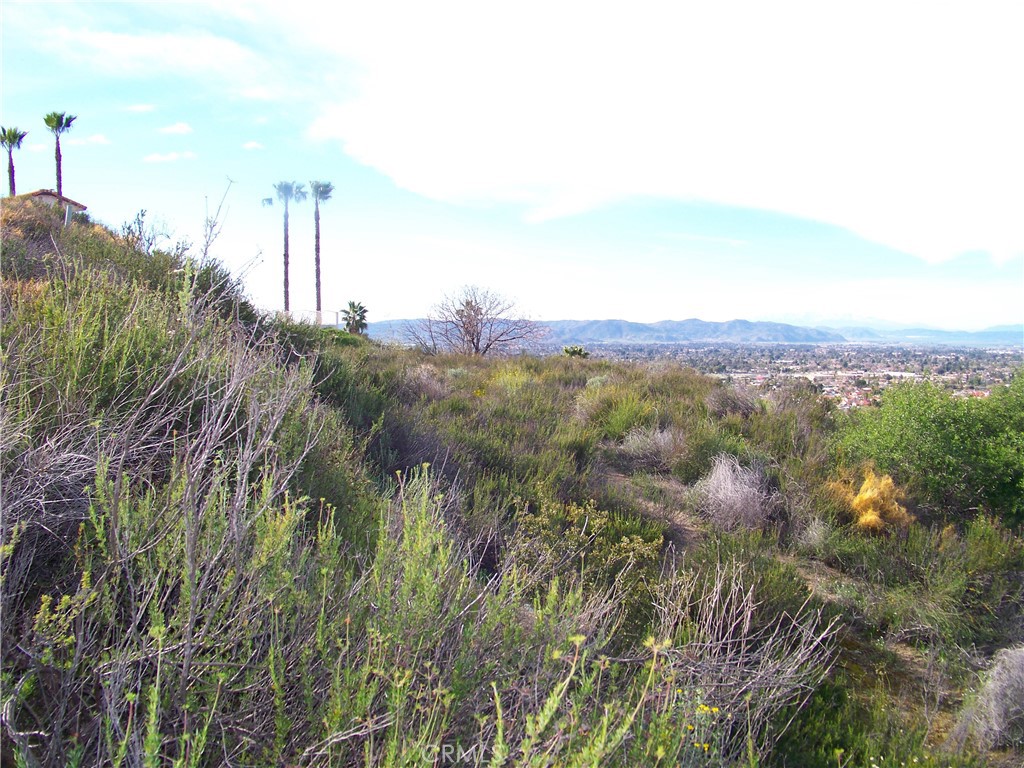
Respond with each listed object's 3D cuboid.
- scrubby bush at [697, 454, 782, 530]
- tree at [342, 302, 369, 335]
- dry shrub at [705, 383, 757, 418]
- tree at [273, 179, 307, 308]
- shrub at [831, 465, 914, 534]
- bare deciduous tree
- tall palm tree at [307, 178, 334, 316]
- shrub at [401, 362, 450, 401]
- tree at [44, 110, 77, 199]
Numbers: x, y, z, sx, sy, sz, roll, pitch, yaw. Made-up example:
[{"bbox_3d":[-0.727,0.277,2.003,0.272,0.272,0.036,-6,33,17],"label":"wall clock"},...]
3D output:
[{"bbox_3d":[2.772,1.334,12.000,1.025,0.906,1.000,1,3,13],"label":"scrubby bush"},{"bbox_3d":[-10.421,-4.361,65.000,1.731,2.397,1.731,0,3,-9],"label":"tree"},{"bbox_3d":[5.372,0.406,24.000,1.240,0.859,1.150,1,3,13],"label":"dry shrub"},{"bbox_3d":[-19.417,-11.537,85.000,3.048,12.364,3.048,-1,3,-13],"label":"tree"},{"bbox_3d":[4.136,1.325,11.200,0.935,0.779,0.900,1,3,20],"label":"shrub"},{"bbox_3d":[-1.414,-2.581,40.000,5.655,2.991,4.800,0,3,-2],"label":"bare deciduous tree"},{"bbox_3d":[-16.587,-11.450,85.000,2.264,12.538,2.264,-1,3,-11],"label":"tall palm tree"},{"bbox_3d":[-1.949,-0.056,22.000,1.093,0.831,1.050,0,3,-5],"label":"shrub"},{"bbox_3d":[-32.411,-16.134,70.000,2.366,6.956,2.366,-1,3,-25],"label":"tree"}]

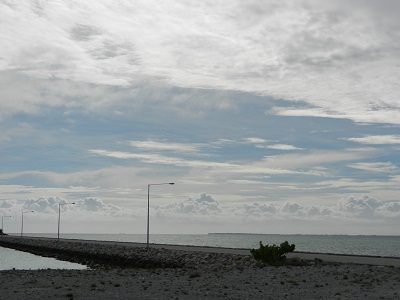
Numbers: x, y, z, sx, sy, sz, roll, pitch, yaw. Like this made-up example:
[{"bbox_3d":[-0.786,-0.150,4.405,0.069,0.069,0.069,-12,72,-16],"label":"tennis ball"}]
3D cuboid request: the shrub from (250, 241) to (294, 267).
[{"bbox_3d":[3.608,5.165,34.500,2.150,1.260,1.800,0,-7,0],"label":"shrub"}]

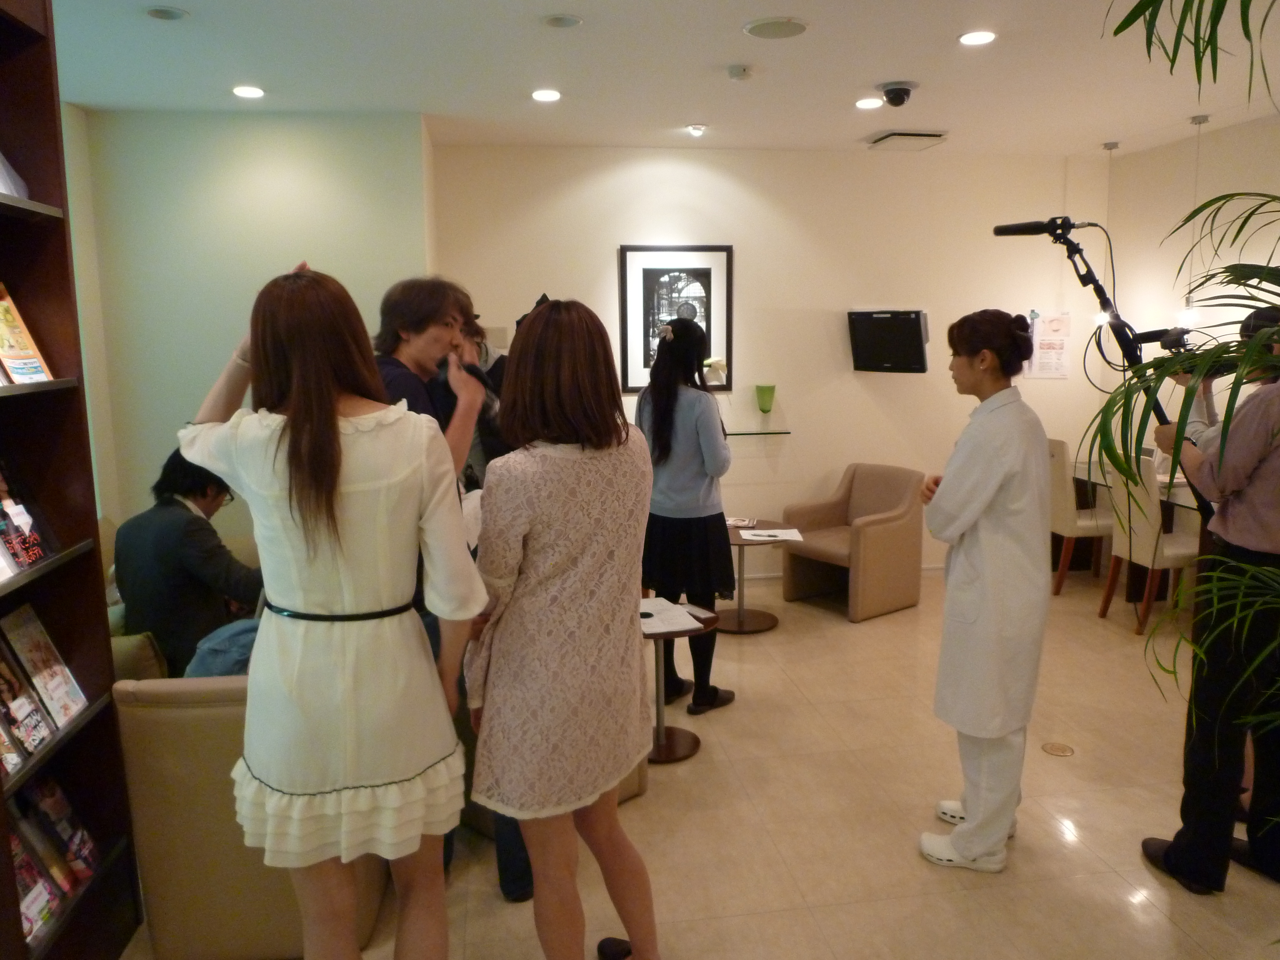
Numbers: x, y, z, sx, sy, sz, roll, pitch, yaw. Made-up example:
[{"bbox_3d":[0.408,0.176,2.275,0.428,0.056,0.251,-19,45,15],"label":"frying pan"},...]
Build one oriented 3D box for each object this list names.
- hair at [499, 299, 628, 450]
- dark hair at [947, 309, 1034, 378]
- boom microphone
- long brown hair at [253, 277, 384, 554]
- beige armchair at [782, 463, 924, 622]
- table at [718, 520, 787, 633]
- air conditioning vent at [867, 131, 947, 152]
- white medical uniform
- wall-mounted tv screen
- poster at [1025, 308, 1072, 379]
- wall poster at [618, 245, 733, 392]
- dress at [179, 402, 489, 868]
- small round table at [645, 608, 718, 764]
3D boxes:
[{"bbox_3d":[-0.148,-0.205,1.783,0.230,0.285,0.235,-5,9,-26],"label":"hair"},{"bbox_3d":[0.935,-0.365,2.470,0.235,0.185,0.185,3,9,23],"label":"dark hair"},{"bbox_3d":[1.161,-0.727,2.650,0.300,0.057,0.053,3,9,37],"label":"boom microphone"},{"bbox_3d":[-0.517,-0.112,1.510,0.215,0.450,0.210,-3,9,-16],"label":"long brown hair"},{"bbox_3d":[1.219,0.331,5.289,0.580,0.760,0.570,-7,10,-37],"label":"beige armchair"},{"bbox_3d":[0.541,0.518,4.930,0.600,0.495,0.600,-2,9,-8],"label":"table"},{"bbox_3d":[1.524,-1.935,5.298,0.355,0.040,0.380,-2,8,-8],"label":"air conditioning vent"},{"bbox_3d":[0.994,0.402,2.644,0.320,1.330,0.430,4,9,29],"label":"white medical uniform"},{"bbox_3d":[1.514,-0.848,5.607,0.465,0.376,0.080,6,28,39],"label":"wall-mounted tv screen"},{"bbox_3d":[2.520,-0.837,5.710,0.297,0.420,0.010,-2,9,-8],"label":"poster"},{"bbox_3d":[0.229,-0.976,5.621,0.685,0.875,0.030,-2,8,-8],"label":"wall poster"},{"bbox_3d":[-0.538,0.257,1.643,0.530,0.840,0.340,-4,9,-19],"label":"dress"},{"bbox_3d":[0.073,0.744,3.436,0.460,0.497,0.460,-1,8,0],"label":"small round table"}]

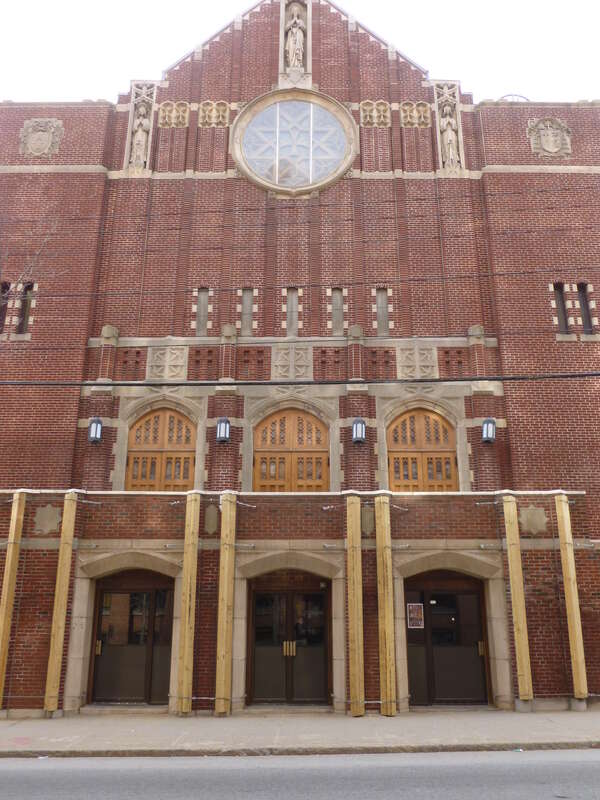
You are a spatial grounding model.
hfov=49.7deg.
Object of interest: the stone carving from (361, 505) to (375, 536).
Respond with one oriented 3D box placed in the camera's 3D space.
[{"bbox_3d":[1.362,2.421,13.045,0.271,0.637,0.080,0,-17,0],"label":"stone carving"}]

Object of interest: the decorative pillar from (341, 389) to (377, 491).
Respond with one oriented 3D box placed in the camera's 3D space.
[{"bbox_3d":[1.456,1.126,15.793,0.840,2.988,0.400,0,-17,0],"label":"decorative pillar"}]

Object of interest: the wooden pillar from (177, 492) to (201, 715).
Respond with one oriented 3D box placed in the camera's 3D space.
[{"bbox_3d":[-2.134,3.803,12.410,0.220,3.988,0.200,0,-17,0],"label":"wooden pillar"}]

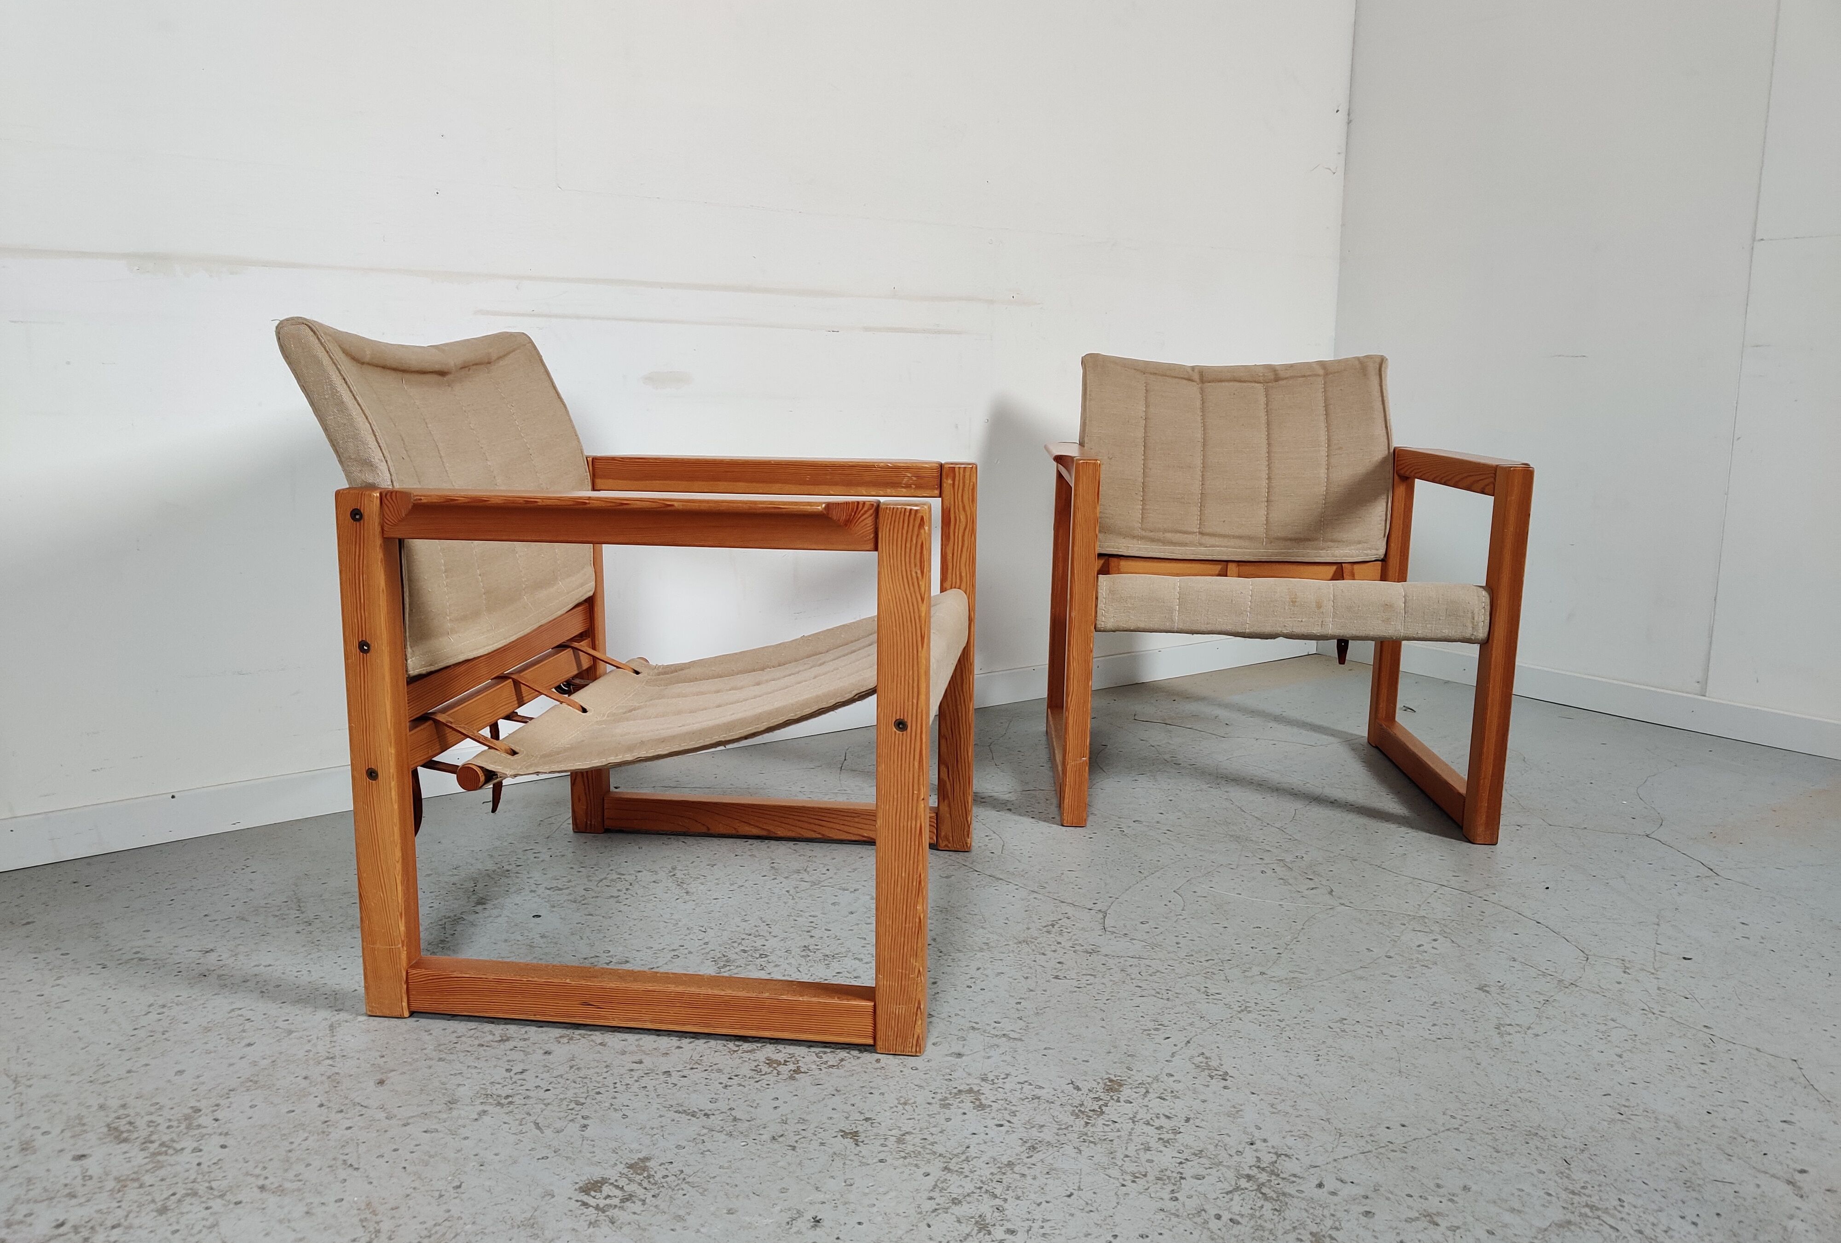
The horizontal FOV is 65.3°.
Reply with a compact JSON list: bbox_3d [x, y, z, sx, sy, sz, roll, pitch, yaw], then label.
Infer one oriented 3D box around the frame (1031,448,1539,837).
[{"bbox_3d":[0.534,-0.001,2.301,0.669,0.535,0.569,1,10,2],"label":"frame"}]

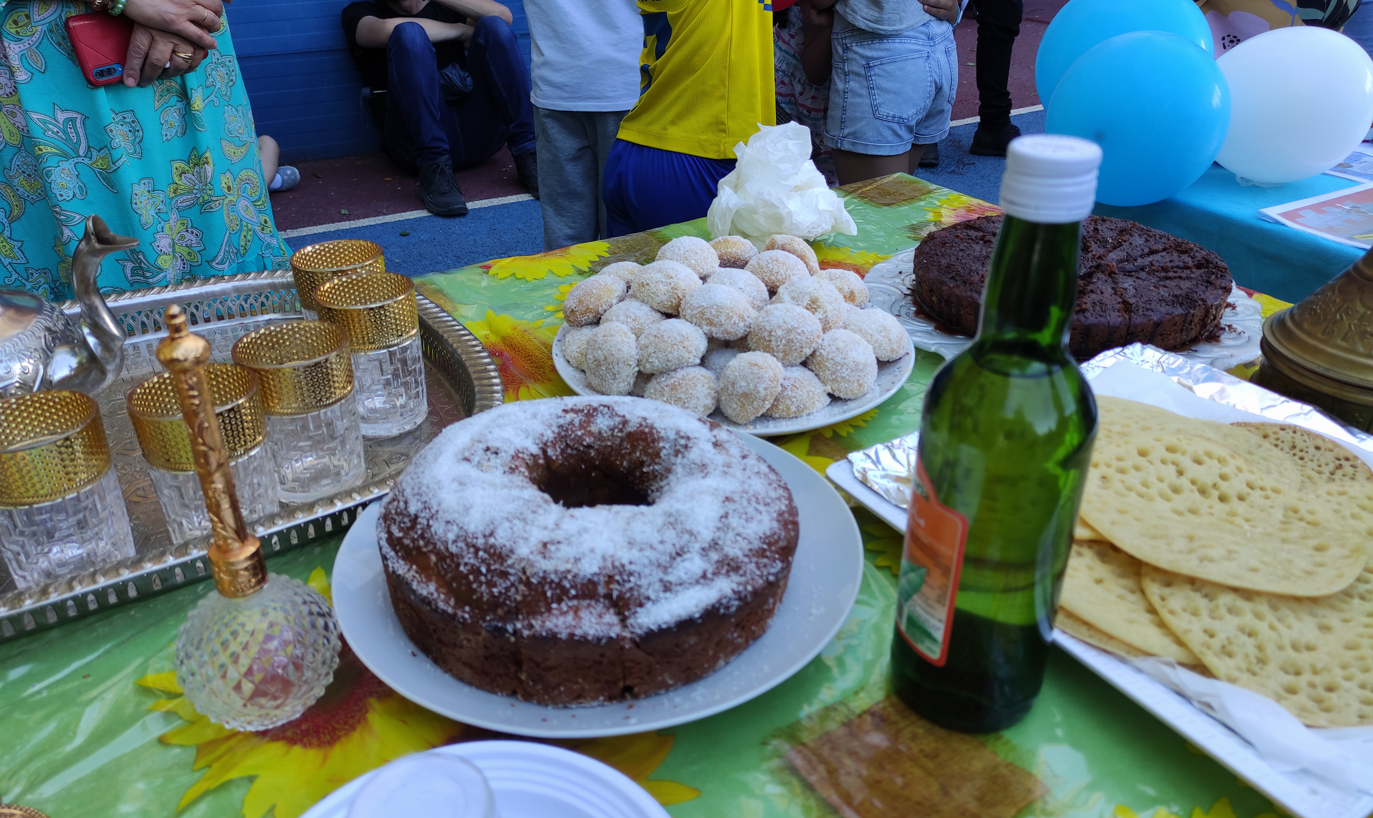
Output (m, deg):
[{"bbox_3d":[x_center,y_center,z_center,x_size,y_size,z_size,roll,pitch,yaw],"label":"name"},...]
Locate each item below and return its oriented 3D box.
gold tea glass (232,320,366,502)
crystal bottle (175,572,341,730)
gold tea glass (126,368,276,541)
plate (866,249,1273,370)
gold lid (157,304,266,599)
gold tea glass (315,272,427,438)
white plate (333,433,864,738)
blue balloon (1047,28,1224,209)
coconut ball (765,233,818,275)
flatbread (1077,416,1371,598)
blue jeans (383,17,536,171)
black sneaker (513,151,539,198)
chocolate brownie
[{"bbox_3d":[-0.220,0.002,0.575,0.062,0.087,0.062,-1,29,0],"label":"gold tea glass"},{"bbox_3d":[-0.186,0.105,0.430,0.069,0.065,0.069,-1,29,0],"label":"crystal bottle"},{"bbox_3d":[-0.251,0.028,0.529,0.062,0.087,0.062,-1,29,0],"label":"gold tea glass"},{"bbox_3d":[0.292,-0.078,0.785,0.302,0.021,0.302,-1,29,0],"label":"plate"},{"bbox_3d":[-0.187,0.019,0.389,0.026,0.129,0.026,1,29,-1],"label":"gold lid"},{"bbox_3d":[-0.201,-0.034,0.643,0.060,0.092,0.060,-1,29,0],"label":"gold tea glass"},{"bbox_3d":[-0.044,0.078,0.528,0.272,0.023,0.272,-1,29,0],"label":"white plate"},{"bbox_3d":[0.491,-0.316,1.080,0.183,0.184,0.195,12,32,22],"label":"blue balloon"},{"bbox_3d":[0.085,-0.119,0.793,0.046,0.040,0.044,-1,29,0],"label":"coconut ball"},{"bbox_3d":[0.254,0.047,0.509,0.135,0.016,0.158,-9,30,-15],"label":"flatbread"},{"bbox_3d":[-0.866,-1.177,3.713,0.480,0.610,0.640,-13,31,-22],"label":"blue jeans"},{"bbox_3d":[-0.541,-0.886,3.733,0.110,0.125,0.300,-14,31,-22],"label":"black sneaker"},{"bbox_3d":[0.304,-0.105,0.802,0.242,0.030,0.242,-1,29,0],"label":"chocolate brownie"}]

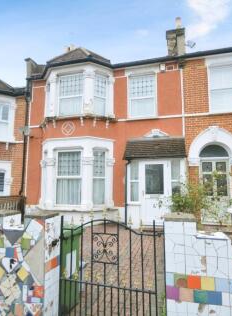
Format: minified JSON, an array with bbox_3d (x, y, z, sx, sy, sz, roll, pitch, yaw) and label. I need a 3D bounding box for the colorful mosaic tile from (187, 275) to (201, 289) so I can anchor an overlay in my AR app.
[{"bbox_3d":[0.611,0.965,1.538,0.099,0.098,0.010,-2,-5,12],"label":"colorful mosaic tile"}]

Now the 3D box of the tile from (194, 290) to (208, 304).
[{"bbox_3d":[0.650,1.069,1.521,0.099,0.098,0.010,-2,-5,12],"label":"tile"}]

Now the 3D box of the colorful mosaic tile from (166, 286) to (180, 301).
[{"bbox_3d":[0.451,1.069,1.565,0.096,0.098,0.010,-2,-5,12],"label":"colorful mosaic tile"}]

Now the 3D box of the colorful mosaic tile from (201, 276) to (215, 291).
[{"bbox_3d":[0.706,0.961,1.518,0.099,0.098,0.010,-2,-5,12],"label":"colorful mosaic tile"}]

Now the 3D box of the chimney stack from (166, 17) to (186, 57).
[{"bbox_3d":[2.715,-5.390,9.104,0.780,2.110,0.760,-2,-5,12],"label":"chimney stack"}]

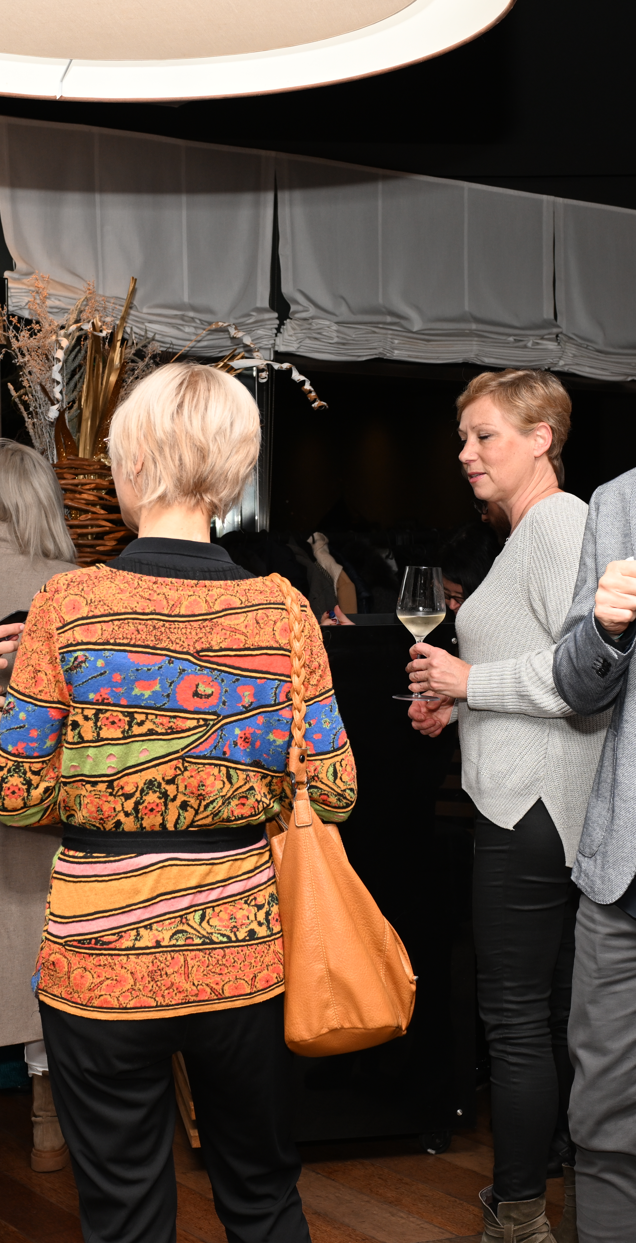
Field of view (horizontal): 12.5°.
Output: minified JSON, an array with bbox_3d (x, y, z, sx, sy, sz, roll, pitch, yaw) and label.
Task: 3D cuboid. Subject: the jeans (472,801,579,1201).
[{"bbox_3d":[0.389,0.629,5.220,0.270,0.810,0.340,-1,2,5],"label":"jeans"}]

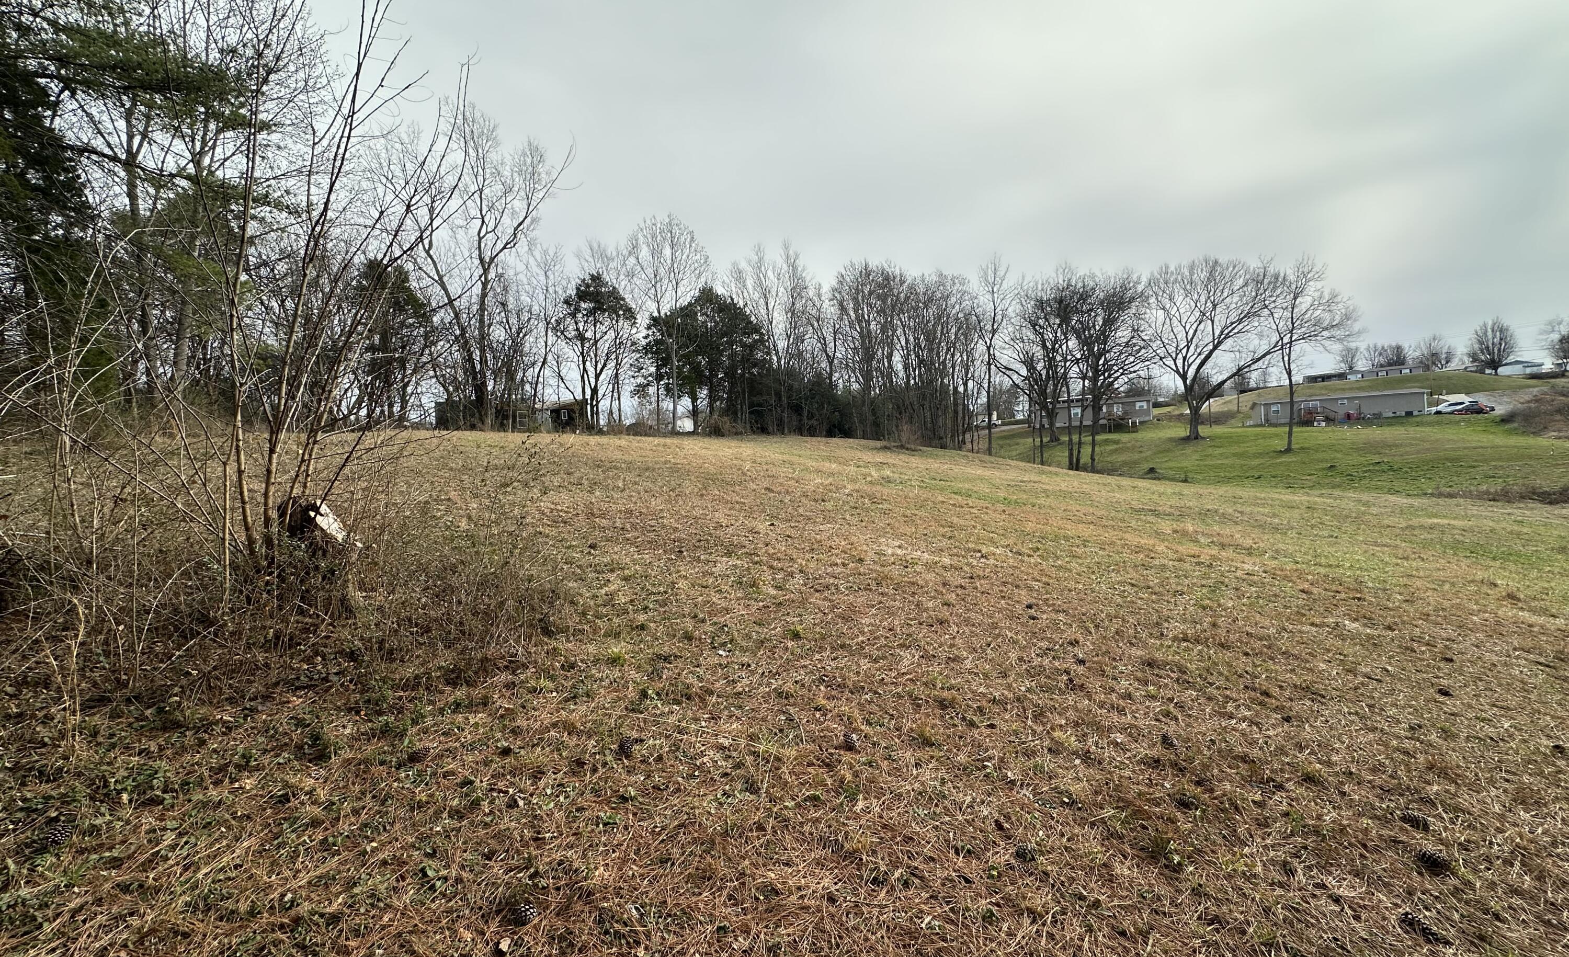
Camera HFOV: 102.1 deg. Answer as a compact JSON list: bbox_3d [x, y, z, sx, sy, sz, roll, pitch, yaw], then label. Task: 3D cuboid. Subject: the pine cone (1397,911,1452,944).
[{"bbox_3d":[2.091,1.471,2.072,0.060,0.055,0.120,-1,-2,-17],"label":"pine cone"}]

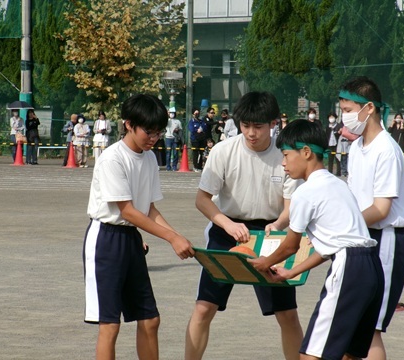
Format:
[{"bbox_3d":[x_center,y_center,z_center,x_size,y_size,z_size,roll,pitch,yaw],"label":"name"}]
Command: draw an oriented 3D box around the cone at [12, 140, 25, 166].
[{"bbox_3d":[-5.090,-0.746,54.800,0.390,0.700,0.390,1,2,0],"label":"cone"}]

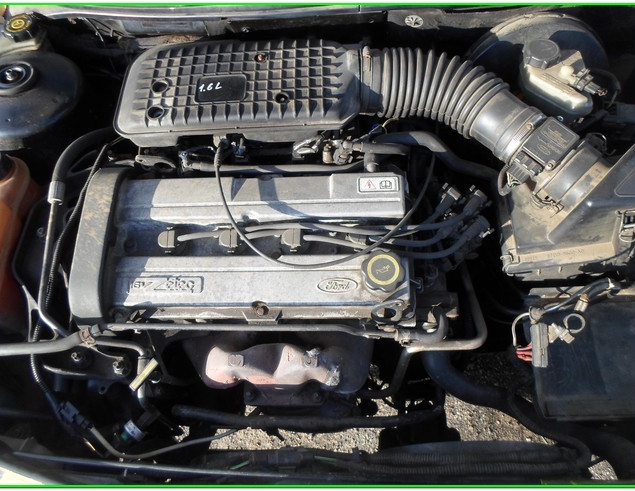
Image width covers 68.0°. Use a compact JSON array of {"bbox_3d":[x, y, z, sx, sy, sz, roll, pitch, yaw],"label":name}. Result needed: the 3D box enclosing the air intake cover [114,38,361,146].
[{"bbox_3d":[-0.127,-0.255,0.798,0.385,0.080,0.172,-1,67,-1],"label":"air intake cover"}]

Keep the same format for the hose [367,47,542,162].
[{"bbox_3d":[0.207,-0.230,0.757,0.280,0.095,0.128,23,69,9],"label":"hose"}]

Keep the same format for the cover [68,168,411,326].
[{"bbox_3d":[-0.105,0.003,0.719,0.467,0.085,0.232,0,67,0],"label":"cover"}]

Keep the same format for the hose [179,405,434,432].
[{"bbox_3d":[-0.020,0.299,0.818,0.460,0.028,0.040,0,67,0],"label":"hose"}]

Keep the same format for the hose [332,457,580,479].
[{"bbox_3d":[0.185,0.314,0.660,0.350,0.018,0.024,0,67,0],"label":"hose"}]

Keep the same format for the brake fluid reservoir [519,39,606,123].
[{"bbox_3d":[0.393,-0.266,0.770,0.120,0.080,0.078,23,69,9],"label":"brake fluid reservoir"}]

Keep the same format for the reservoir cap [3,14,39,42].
[{"bbox_3d":[-0.487,-0.355,0.769,0.051,0.025,0.051,0,67,0],"label":"reservoir cap"}]

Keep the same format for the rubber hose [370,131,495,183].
[{"bbox_3d":[0.192,-0.148,0.781,0.210,0.030,0.045,16,68,6],"label":"rubber hose"}]

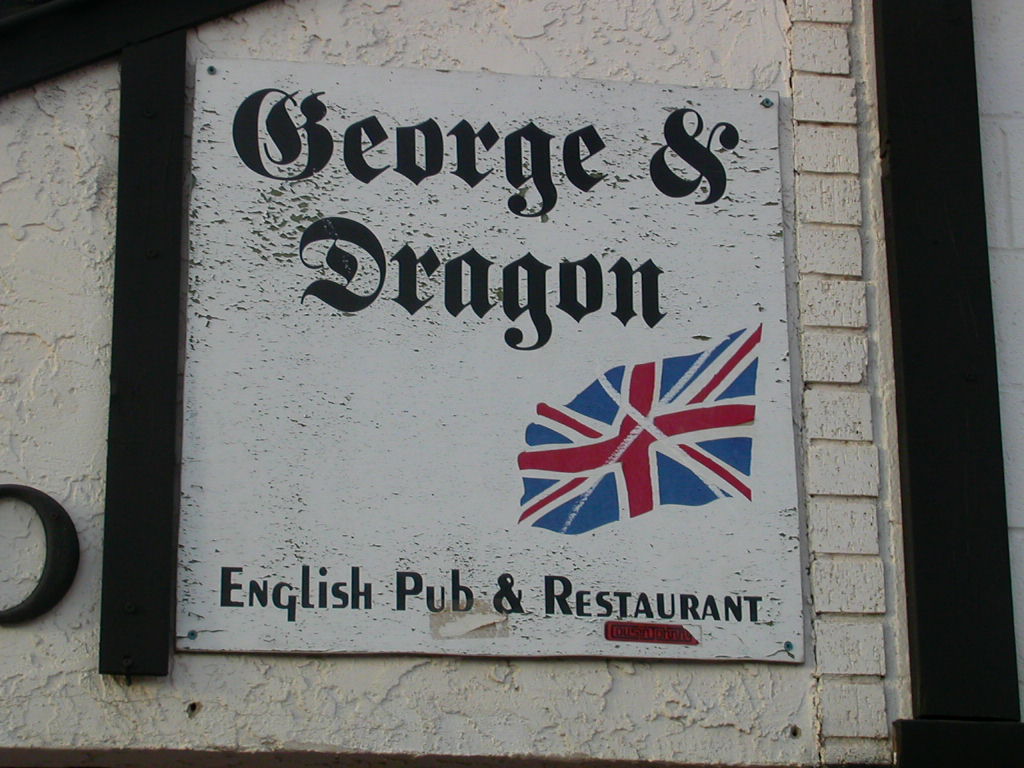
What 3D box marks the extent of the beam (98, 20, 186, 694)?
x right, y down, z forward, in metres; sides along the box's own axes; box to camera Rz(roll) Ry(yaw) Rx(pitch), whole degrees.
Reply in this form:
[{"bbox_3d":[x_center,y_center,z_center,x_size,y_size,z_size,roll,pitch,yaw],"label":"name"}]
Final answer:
[{"bbox_3d":[-0.489,-0.056,3.229,0.088,0.895,0.034,2,-16,-9],"label":"beam"}]

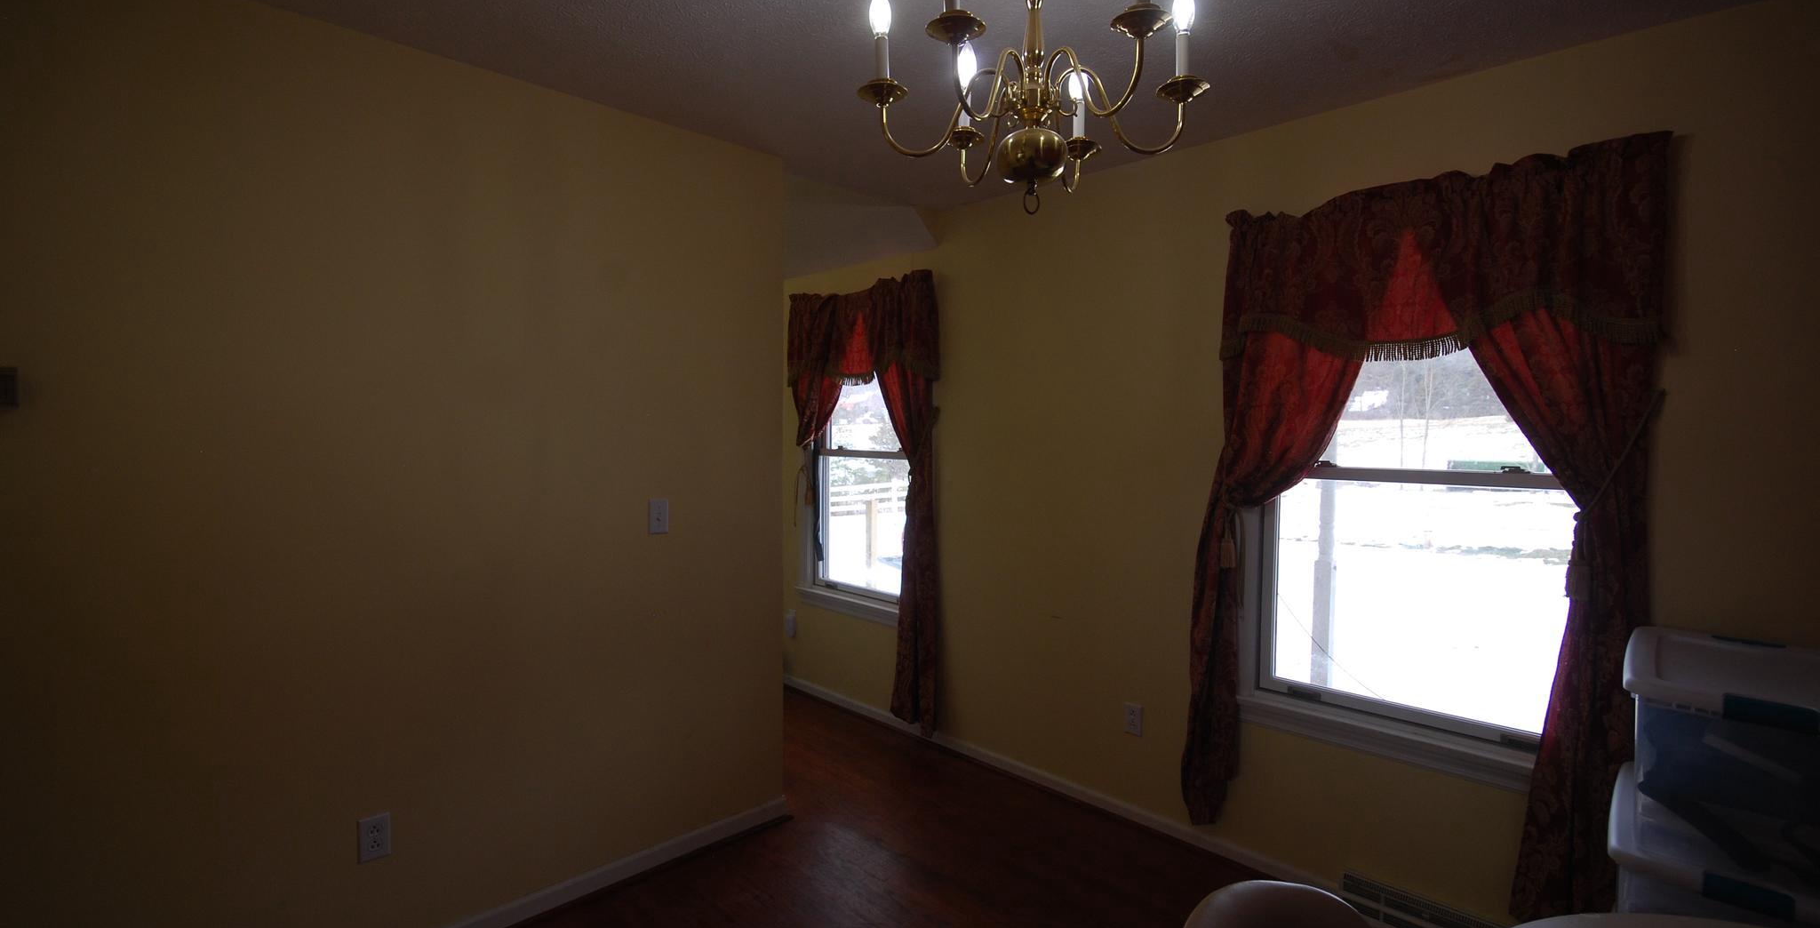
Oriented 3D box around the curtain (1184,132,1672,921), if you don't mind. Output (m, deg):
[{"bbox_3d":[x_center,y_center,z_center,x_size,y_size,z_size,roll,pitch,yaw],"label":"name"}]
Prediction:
[{"bbox_3d":[1.343,0.222,2.173,1.100,2.020,0.140,3,4,44],"label":"curtain"}]

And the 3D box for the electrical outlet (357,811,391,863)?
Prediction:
[{"bbox_3d":[-1.396,0.975,1.978,0.071,0.115,0.010,-2,4,-42],"label":"electrical outlet"}]

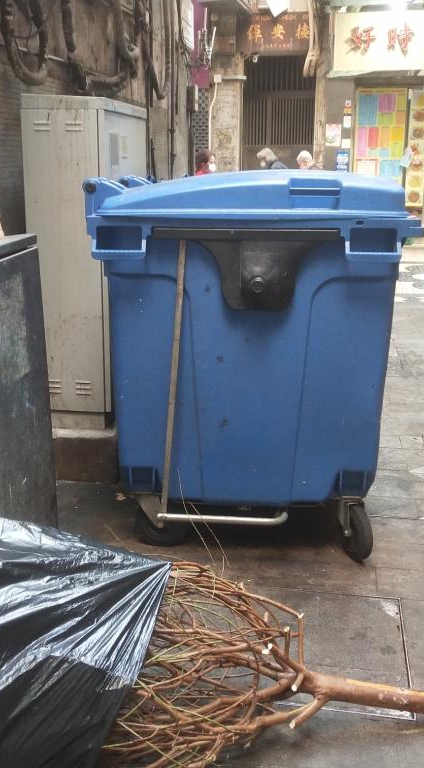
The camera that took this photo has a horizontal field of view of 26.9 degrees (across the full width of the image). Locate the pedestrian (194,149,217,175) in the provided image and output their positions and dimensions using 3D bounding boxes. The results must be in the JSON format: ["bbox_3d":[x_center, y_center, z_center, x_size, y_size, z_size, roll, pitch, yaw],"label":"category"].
[{"bbox_3d":[-0.077,-1.747,9.587,0.320,1.530,0.460,0,16,-2],"label":"pedestrian"}]

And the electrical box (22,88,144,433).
[{"bbox_3d":[-0.558,-0.614,4.237,0.340,1.390,1.000,2,16,5],"label":"electrical box"}]

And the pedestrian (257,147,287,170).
[{"bbox_3d":[0.692,-1.833,9.769,0.480,1.500,0.480,1,16,2],"label":"pedestrian"}]

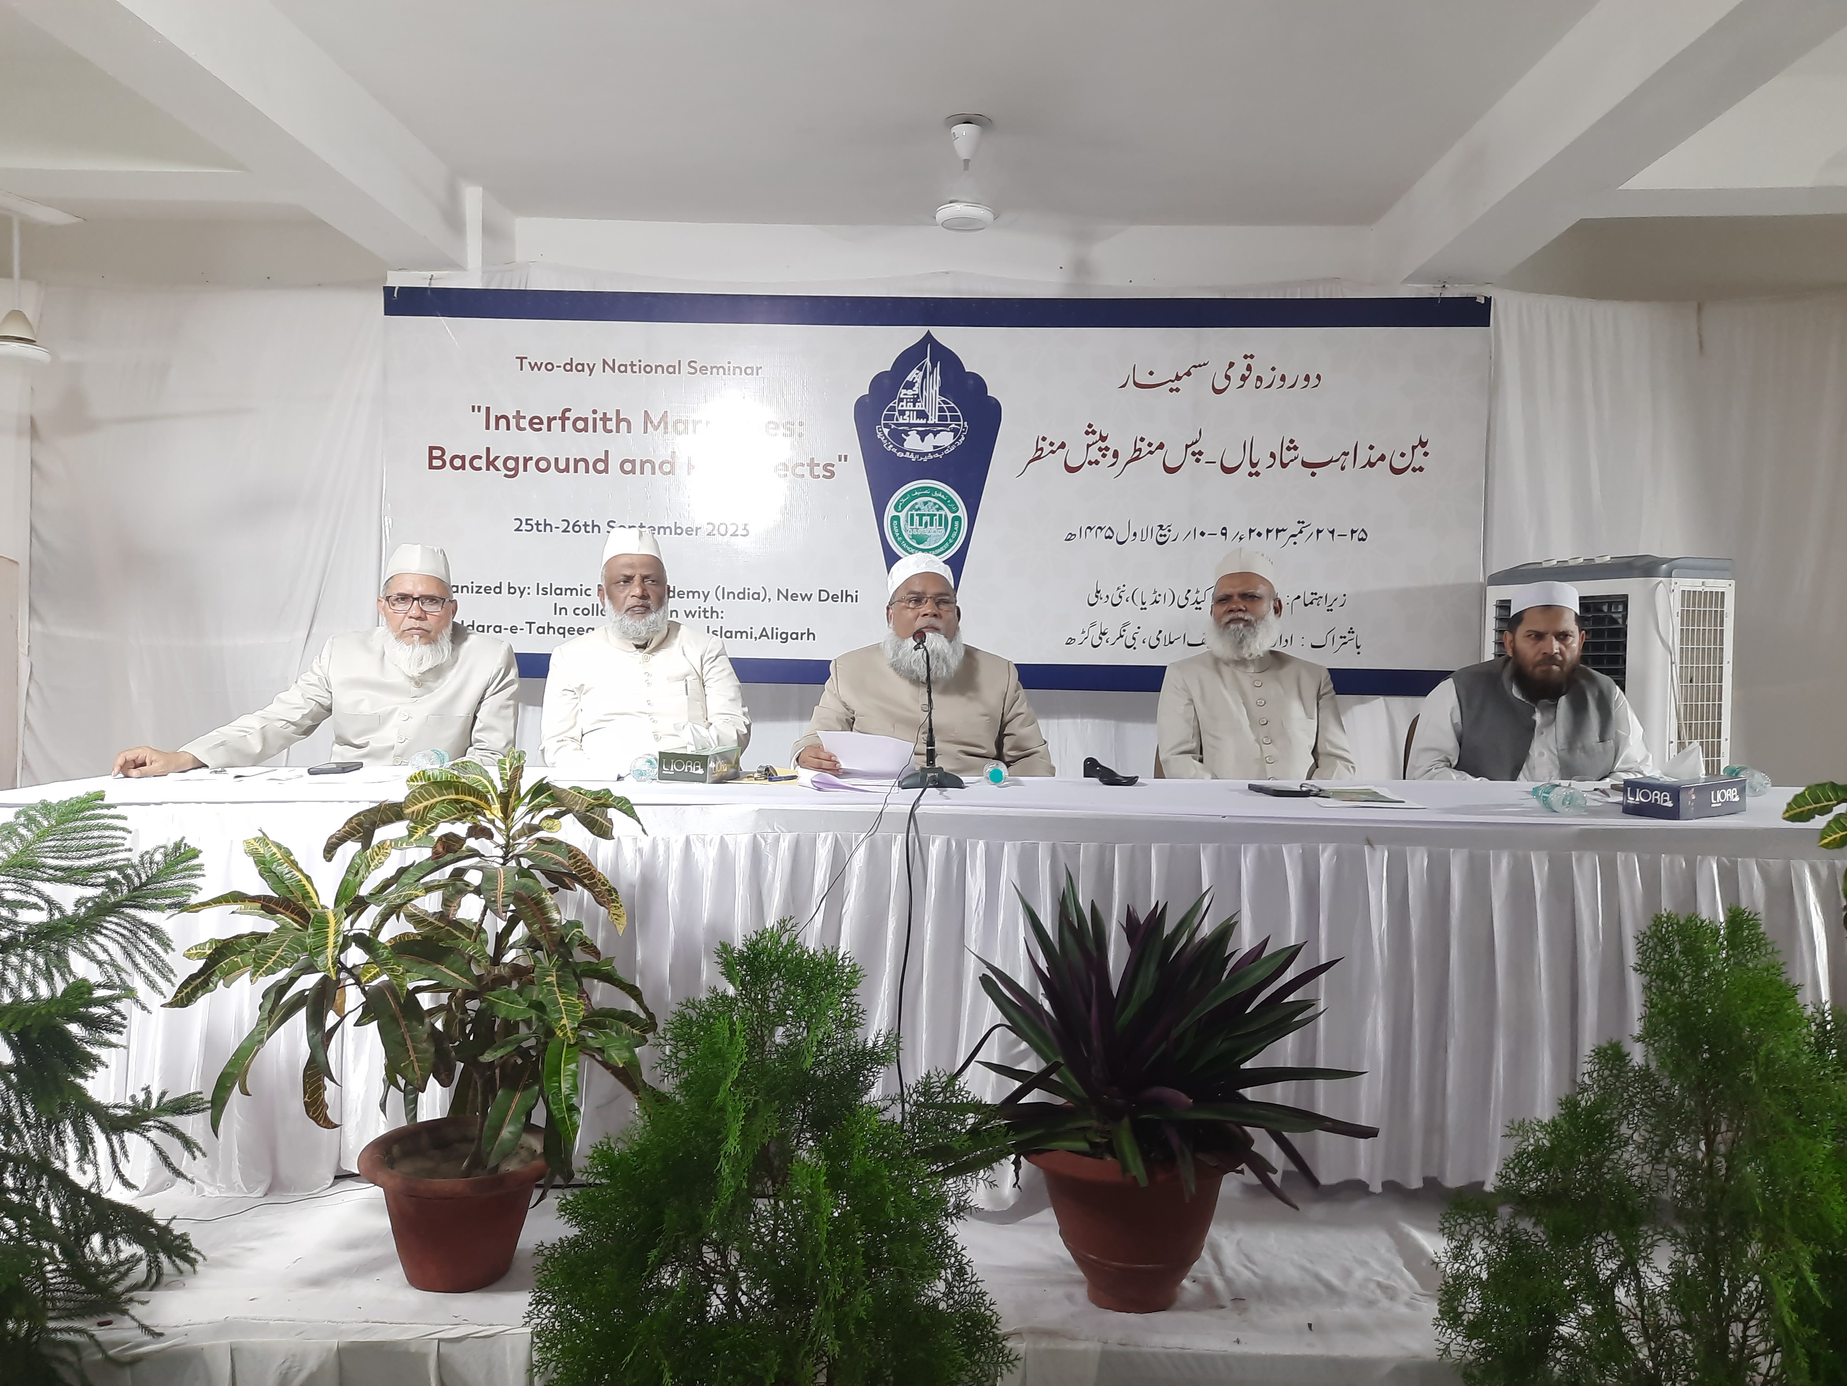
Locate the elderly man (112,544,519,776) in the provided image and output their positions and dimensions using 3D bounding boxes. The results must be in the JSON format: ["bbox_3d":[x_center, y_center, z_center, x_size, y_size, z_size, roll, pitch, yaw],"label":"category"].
[{"bbox_3d":[-1.462,0.288,3.392,0.920,1.330,0.760,0,2,-12],"label":"elderly man"}]

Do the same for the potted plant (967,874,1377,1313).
[{"bbox_3d":[0.415,0.641,2.273,0.680,0.730,0.660,0,2,0],"label":"potted plant"}]

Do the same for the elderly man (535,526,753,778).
[{"bbox_3d":[-0.722,0.272,3.441,0.540,1.370,0.760,0,2,-10],"label":"elderly man"}]

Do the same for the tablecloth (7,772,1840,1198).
[{"bbox_3d":[0.195,0.603,2.972,4.450,0.755,0.730,1,2,1],"label":"tablecloth"}]

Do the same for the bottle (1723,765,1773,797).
[{"bbox_3d":[1.908,0.201,3.118,0.060,0.060,0.180,1,5,10],"label":"bottle"}]

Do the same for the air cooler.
[{"bbox_3d":[2.161,0.244,4.230,0.430,1.300,0.630,-1,2,-33],"label":"air cooler"}]

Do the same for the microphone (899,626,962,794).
[{"bbox_3d":[0.015,0.035,3.163,0.155,0.366,0.160,0,2,0],"label":"microphone"}]

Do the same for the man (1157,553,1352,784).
[{"bbox_3d":[0.858,0.295,3.442,0.520,1.350,0.760,1,2,9],"label":"man"}]

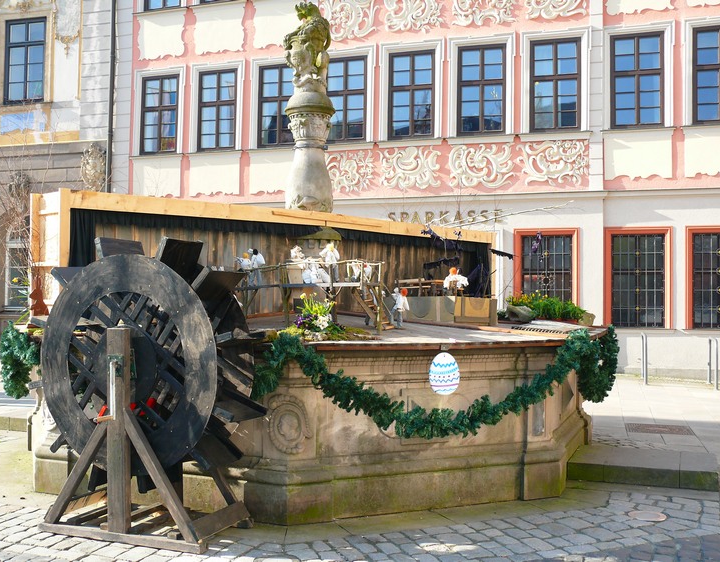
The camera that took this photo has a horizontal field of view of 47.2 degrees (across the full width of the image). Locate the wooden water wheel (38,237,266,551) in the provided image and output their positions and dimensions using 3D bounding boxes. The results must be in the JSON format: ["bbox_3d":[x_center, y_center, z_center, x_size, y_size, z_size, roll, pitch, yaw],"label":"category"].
[{"bbox_3d":[-1.518,0.701,5.732,1.740,2.020,0.730,0,-2,23],"label":"wooden water wheel"}]

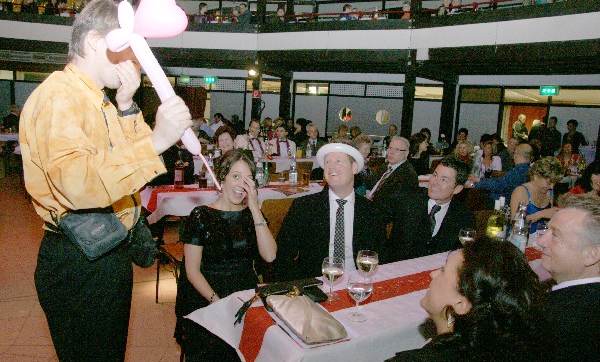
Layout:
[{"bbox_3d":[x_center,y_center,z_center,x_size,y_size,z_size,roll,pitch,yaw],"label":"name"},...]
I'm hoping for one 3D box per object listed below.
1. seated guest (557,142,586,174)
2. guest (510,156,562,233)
[{"bbox_3d":[4.438,0.050,6.649,0.480,1.336,0.730,5,8,14],"label":"seated guest"},{"bbox_3d":[1.963,0.436,3.248,0.520,1.238,0.750,-1,9,-26],"label":"guest"}]

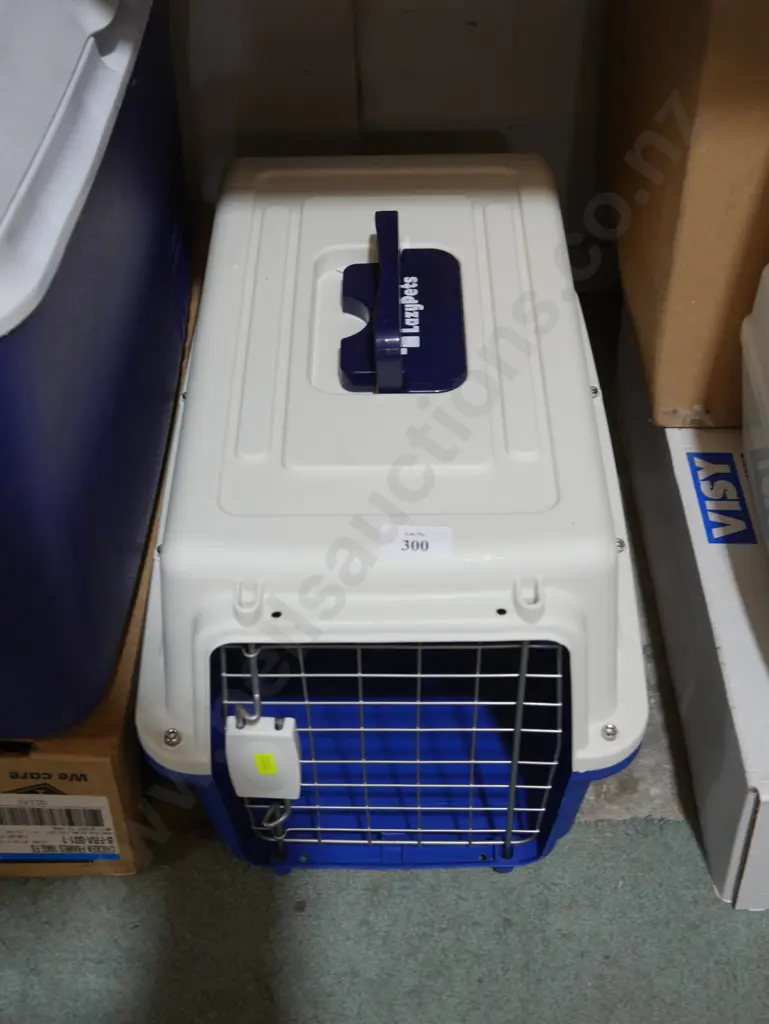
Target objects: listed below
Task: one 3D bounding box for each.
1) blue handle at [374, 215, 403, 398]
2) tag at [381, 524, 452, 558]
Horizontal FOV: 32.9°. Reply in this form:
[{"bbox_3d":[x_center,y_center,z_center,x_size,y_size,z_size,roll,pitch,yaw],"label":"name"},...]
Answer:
[{"bbox_3d":[0.003,-0.141,0.859,0.017,0.041,0.148,0,44,1],"label":"blue handle"},{"bbox_3d":[0.018,0.016,0.706,0.038,0.002,0.021,0,54,0],"label":"tag"}]

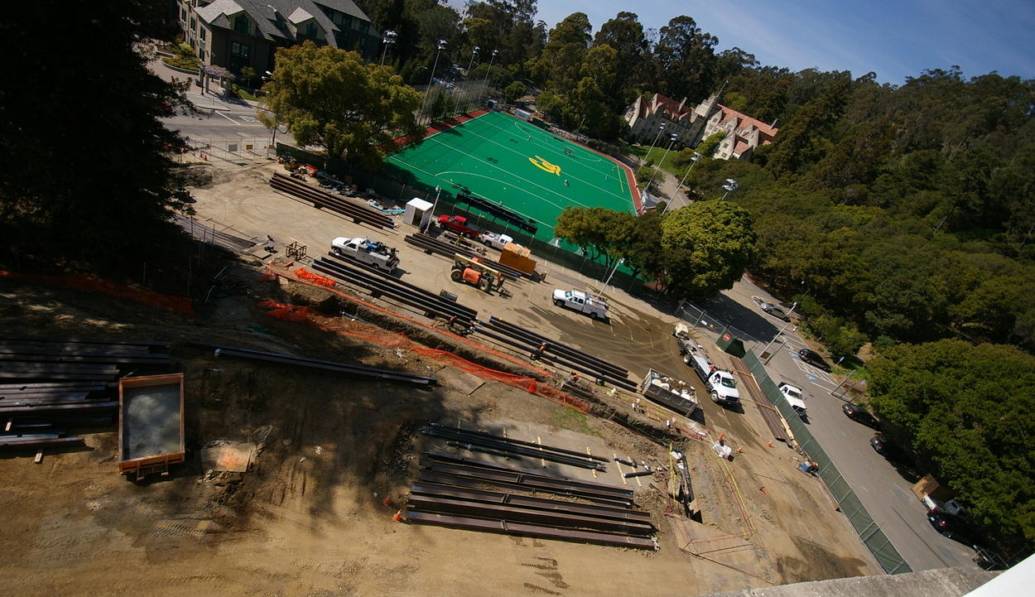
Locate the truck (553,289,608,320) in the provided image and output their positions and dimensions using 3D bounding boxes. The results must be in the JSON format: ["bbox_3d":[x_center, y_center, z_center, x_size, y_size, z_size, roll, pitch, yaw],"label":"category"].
[{"bbox_3d":[7.593,0.415,50.572,6.600,1.950,2.100,20,29,-11],"label":"truck"}]

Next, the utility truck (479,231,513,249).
[{"bbox_3d":[-1.996,-7.472,57.624,5.800,1.850,2.000,21,29,-5],"label":"utility truck"}]

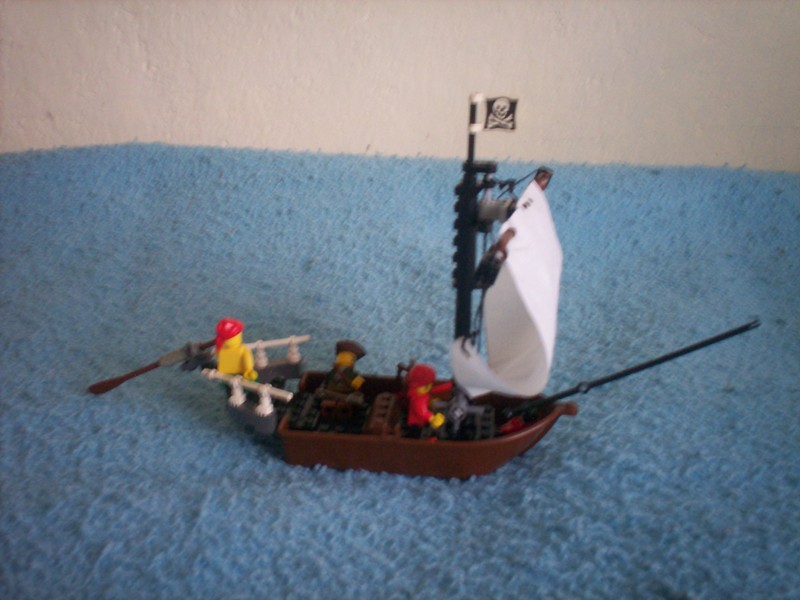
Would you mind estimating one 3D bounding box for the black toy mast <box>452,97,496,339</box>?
[{"bbox_3d":[0.033,-0.016,0.384,0.018,0.154,0.012,3,22,5],"label":"black toy mast"}]

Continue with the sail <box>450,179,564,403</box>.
[{"bbox_3d":[0.053,-0.004,0.391,0.046,0.092,0.076,7,22,16],"label":"sail"}]

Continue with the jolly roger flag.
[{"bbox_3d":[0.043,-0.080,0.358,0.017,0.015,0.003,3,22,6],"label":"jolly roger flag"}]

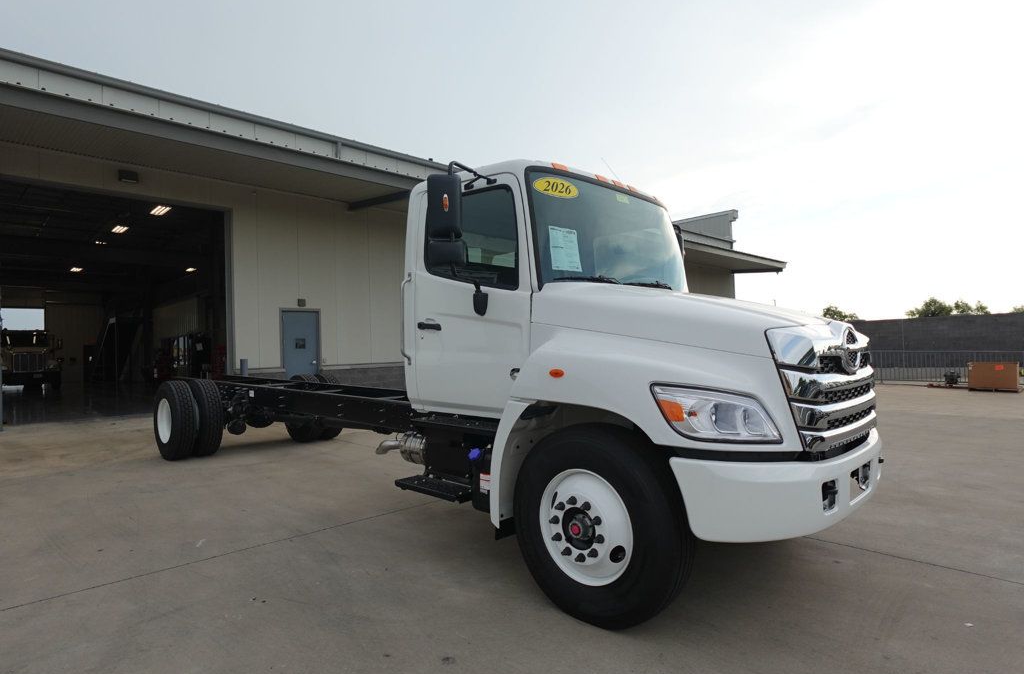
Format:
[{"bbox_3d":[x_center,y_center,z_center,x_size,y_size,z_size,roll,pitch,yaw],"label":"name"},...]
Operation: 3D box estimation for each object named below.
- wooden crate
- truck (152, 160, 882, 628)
[{"bbox_3d":[13.734,1.135,16.215,1.080,0.830,0.650,-3,-2,44],"label":"wooden crate"},{"bbox_3d":[-1.871,0.233,6.713,10.500,2.750,2.800,-2,-2,43],"label":"truck"}]

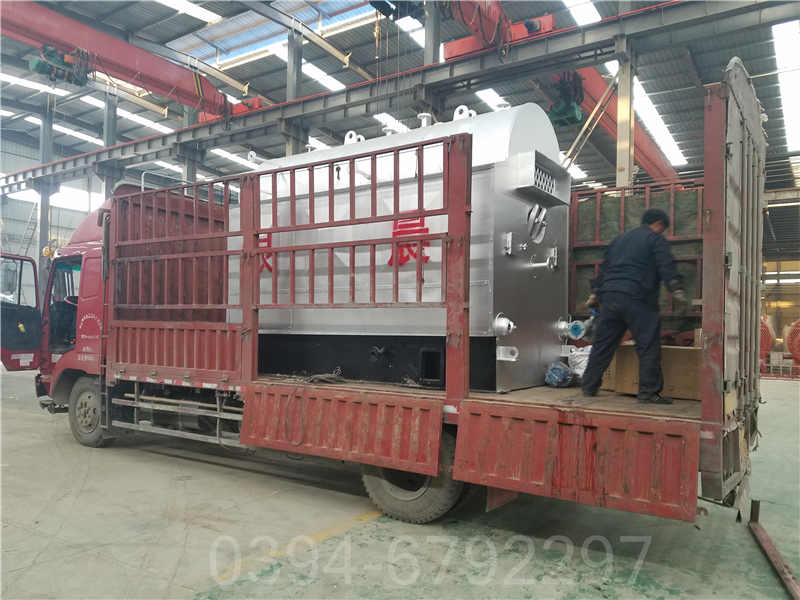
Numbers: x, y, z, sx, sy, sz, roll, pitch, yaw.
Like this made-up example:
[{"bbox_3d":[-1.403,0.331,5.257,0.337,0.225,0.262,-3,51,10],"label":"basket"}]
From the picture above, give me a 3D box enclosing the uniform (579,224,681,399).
[{"bbox_3d":[1.857,0.100,4.820,0.470,1.400,0.670,2,-3,-38],"label":"uniform"}]

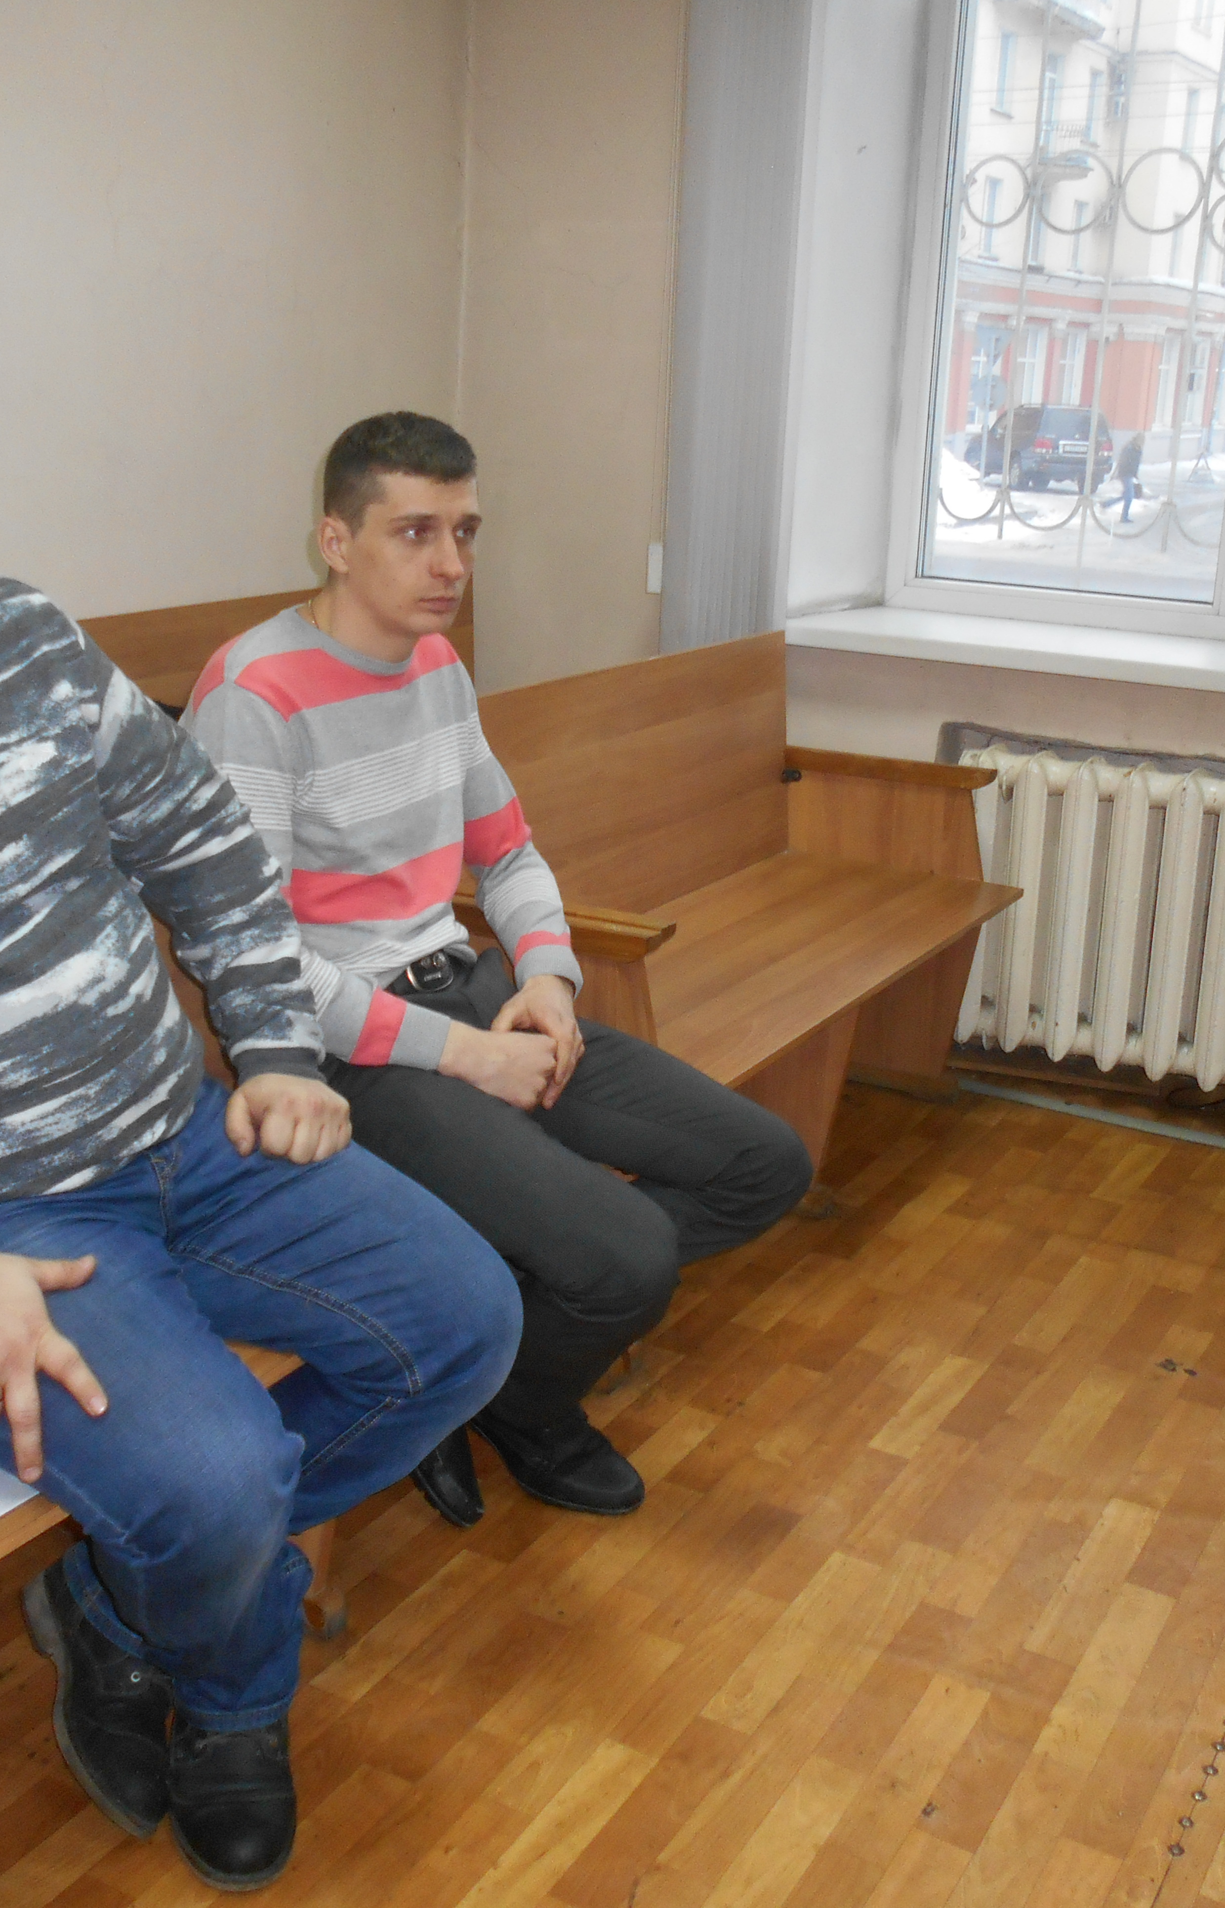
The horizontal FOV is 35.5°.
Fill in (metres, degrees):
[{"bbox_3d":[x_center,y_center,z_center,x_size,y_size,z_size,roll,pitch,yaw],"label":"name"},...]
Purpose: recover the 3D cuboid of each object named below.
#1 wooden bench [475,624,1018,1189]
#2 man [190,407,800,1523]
[{"bbox_3d":[0.214,-0.018,3.210,0.540,0.885,1.360,11,19,29],"label":"wooden bench"},{"bbox_3d":[-0.133,0.045,2.235,0.770,1.290,0.570,13,20,34],"label":"man"}]

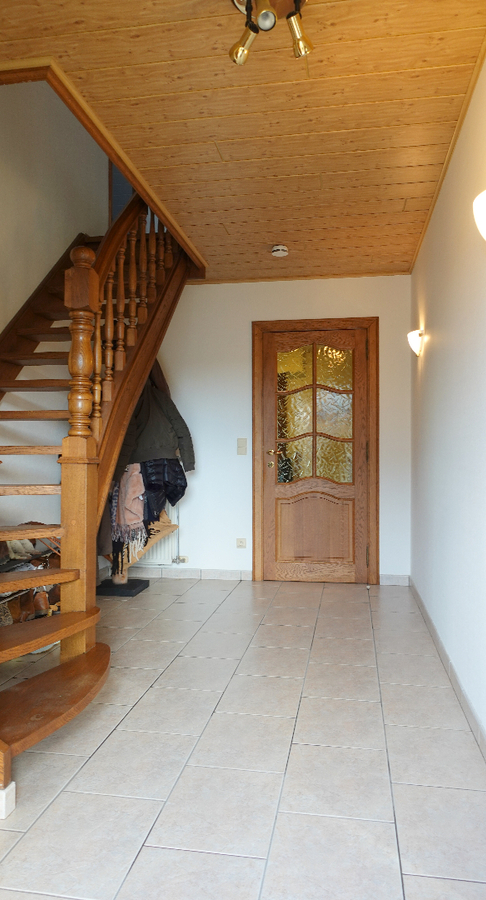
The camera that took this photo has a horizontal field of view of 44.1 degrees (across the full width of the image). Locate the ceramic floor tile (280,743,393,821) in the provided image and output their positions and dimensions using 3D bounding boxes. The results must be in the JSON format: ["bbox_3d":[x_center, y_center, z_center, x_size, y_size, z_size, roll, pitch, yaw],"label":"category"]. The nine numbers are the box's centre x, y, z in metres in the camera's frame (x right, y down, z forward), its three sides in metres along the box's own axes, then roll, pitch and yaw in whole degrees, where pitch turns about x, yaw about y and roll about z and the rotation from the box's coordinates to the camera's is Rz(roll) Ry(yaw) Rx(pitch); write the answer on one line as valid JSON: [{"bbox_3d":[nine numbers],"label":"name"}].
[{"bbox_3d":[0.303,1.059,1.927,0.331,0.010,0.409,0,0,10],"label":"ceramic floor tile"}]

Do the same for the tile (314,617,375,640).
[{"bbox_3d":[0.604,1.065,3.568,0.333,0.010,0.411,0,0,10],"label":"tile"}]

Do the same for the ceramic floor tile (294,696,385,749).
[{"bbox_3d":[0.380,1.063,2.342,0.333,0.010,0.411,0,0,10],"label":"ceramic floor tile"}]

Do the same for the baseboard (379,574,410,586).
[{"bbox_3d":[1.178,1.015,4.661,0.222,0.080,0.012,0,0,10],"label":"baseboard"}]

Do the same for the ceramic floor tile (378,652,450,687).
[{"bbox_3d":[0.807,1.055,2.875,0.317,0.010,0.409,0,0,10],"label":"ceramic floor tile"}]

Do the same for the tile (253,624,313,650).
[{"bbox_3d":[0.235,1.068,3.421,0.333,0.010,0.411,0,0,10],"label":"tile"}]

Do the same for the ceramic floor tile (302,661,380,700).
[{"bbox_3d":[0.455,1.064,2.751,0.333,0.010,0.411,0,0,10],"label":"ceramic floor tile"}]

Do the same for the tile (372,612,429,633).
[{"bbox_3d":[0.965,1.063,3.711,0.317,0.010,0.411,0,0,10],"label":"tile"}]

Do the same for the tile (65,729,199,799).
[{"bbox_3d":[-0.358,1.061,2.034,0.331,0.010,0.409,0,0,10],"label":"tile"}]

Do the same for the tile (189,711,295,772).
[{"bbox_3d":[0.011,1.056,2.176,0.330,0.010,0.409,0,0,10],"label":"tile"}]

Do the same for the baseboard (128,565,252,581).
[{"bbox_3d":[-0.477,1.031,4.986,1.120,0.083,0.012,0,0,10],"label":"baseboard"}]

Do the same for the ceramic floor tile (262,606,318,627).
[{"bbox_3d":[0.309,1.068,3.829,0.333,0.010,0.411,0,0,10],"label":"ceramic floor tile"}]

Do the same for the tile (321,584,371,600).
[{"bbox_3d":[0.753,1.067,4.385,0.333,0.010,0.411,0,0,10],"label":"tile"}]

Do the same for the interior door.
[{"bbox_3d":[0.575,0.006,4.805,1.005,2.095,0.080,0,0,10],"label":"interior door"}]

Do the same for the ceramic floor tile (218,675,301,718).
[{"bbox_3d":[0.084,1.057,2.582,0.330,0.010,0.409,0,0,10],"label":"ceramic floor tile"}]

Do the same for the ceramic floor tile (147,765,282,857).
[{"bbox_3d":[-0.065,1.060,1.780,0.331,0.010,0.409,0,0,10],"label":"ceramic floor tile"}]

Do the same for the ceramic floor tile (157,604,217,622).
[{"bbox_3d":[-0.352,1.062,3.916,0.330,0.010,0.409,0,0,10],"label":"ceramic floor tile"}]

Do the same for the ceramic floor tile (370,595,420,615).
[{"bbox_3d":[1.039,1.064,4.120,0.317,0.010,0.411,0,0,10],"label":"ceramic floor tile"}]

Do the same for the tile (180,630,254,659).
[{"bbox_3d":[-0.135,1.060,3.243,0.330,0.010,0.409,0,0,10],"label":"tile"}]

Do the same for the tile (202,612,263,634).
[{"bbox_3d":[-0.062,1.060,3.659,0.331,0.010,0.409,0,0,10],"label":"tile"}]

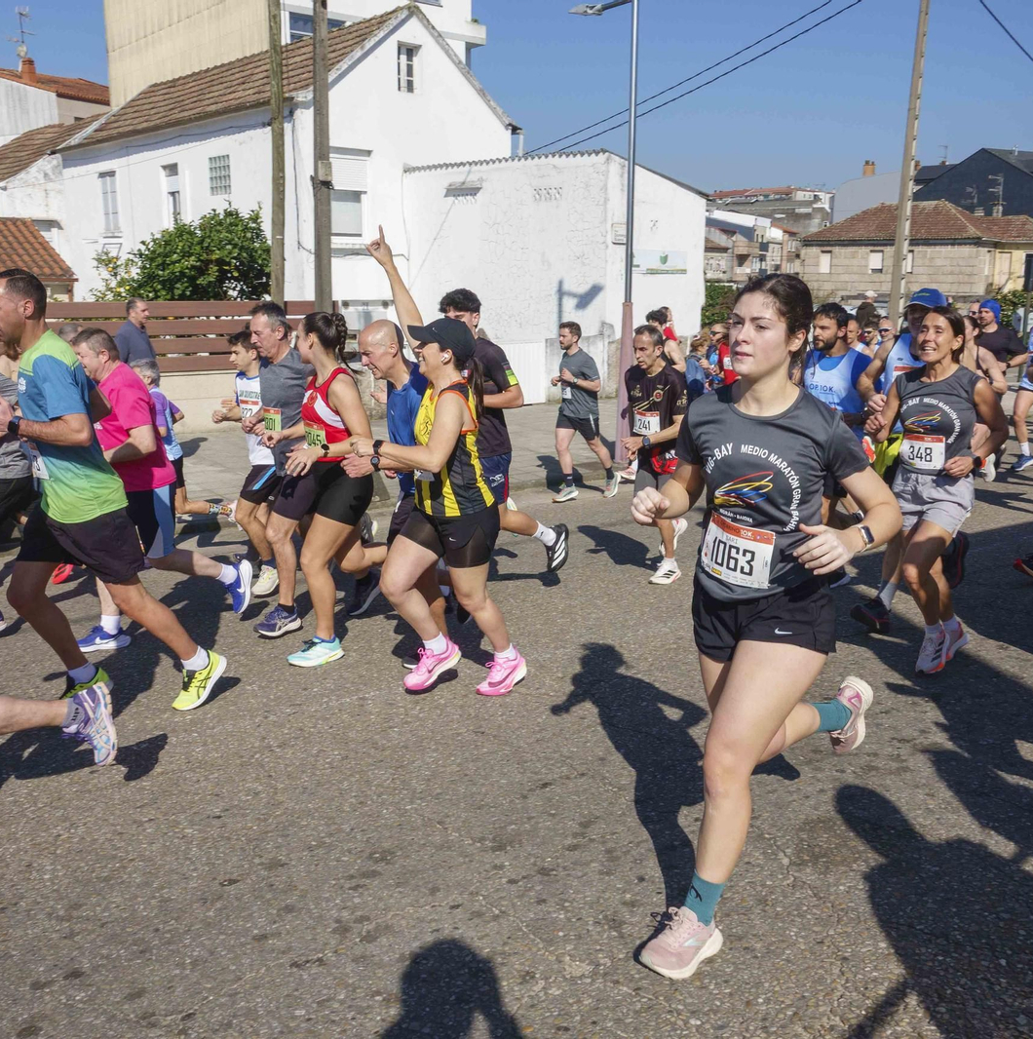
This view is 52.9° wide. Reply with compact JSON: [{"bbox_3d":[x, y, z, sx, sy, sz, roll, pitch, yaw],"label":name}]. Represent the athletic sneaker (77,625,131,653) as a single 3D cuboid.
[{"bbox_3d":[-2.131,0.611,5.323,0.280,0.125,0.105,-2,12,-10],"label":"athletic sneaker"}]

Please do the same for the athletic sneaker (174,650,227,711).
[{"bbox_3d":[-1.323,0.675,4.366,0.120,0.290,0.105,38,2,-17],"label":"athletic sneaker"}]

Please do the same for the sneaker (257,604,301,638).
[{"bbox_3d":[-1.232,0.532,5.404,0.280,0.125,0.100,-9,15,-35],"label":"sneaker"}]

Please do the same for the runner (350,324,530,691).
[{"bbox_3d":[-0.319,-0.042,4.377,0.720,1.590,0.500,-4,13,-20],"label":"runner"}]

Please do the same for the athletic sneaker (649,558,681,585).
[{"bbox_3d":[0.935,0.328,6.511,0.275,0.120,0.100,-9,15,-37],"label":"athletic sneaker"}]

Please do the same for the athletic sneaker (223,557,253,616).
[{"bbox_3d":[-1.461,0.359,5.477,0.125,0.290,0.105,9,6,-36],"label":"athletic sneaker"}]

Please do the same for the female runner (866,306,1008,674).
[{"bbox_3d":[1.782,-0.139,4.400,0.550,1.570,0.520,-11,17,-40],"label":"female runner"}]

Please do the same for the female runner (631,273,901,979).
[{"bbox_3d":[0.596,0.244,2.505,0.820,1.630,0.560,-11,16,-43],"label":"female runner"}]

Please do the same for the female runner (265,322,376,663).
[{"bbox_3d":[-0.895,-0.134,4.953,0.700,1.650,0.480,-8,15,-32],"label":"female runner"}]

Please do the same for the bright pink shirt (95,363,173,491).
[{"bbox_3d":[-1.884,-0.452,5.077,0.430,0.660,0.500,-9,14,-13],"label":"bright pink shirt"}]

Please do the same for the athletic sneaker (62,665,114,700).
[{"bbox_3d":[-1.854,0.753,4.375,0.300,0.130,0.110,-24,23,-27],"label":"athletic sneaker"}]

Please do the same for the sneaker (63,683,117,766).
[{"bbox_3d":[-1.303,0.628,3.188,0.125,0.285,0.105,-5,14,-30],"label":"sneaker"}]

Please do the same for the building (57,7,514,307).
[{"bbox_3d":[-5.802,-7.557,25.236,10.824,7.332,6.348,12,17,42],"label":"building"}]

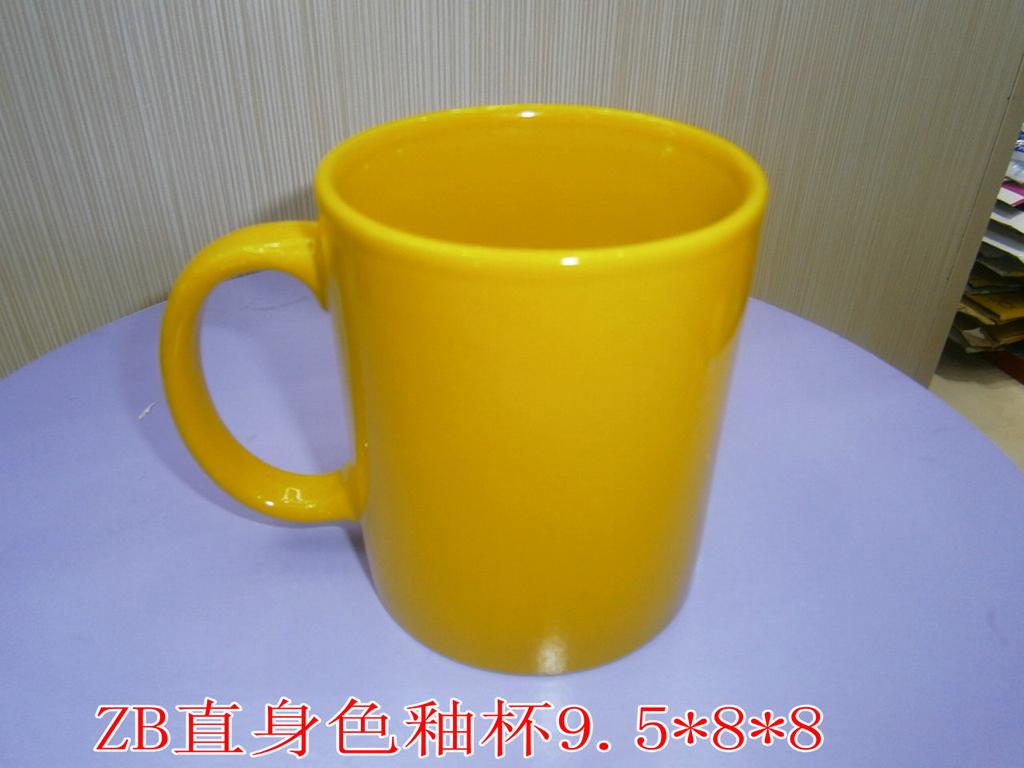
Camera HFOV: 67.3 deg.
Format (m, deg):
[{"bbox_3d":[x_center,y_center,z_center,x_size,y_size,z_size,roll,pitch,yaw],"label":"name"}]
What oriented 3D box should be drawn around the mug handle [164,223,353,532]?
[{"bbox_3d":[-0.052,0.001,0.161,0.037,0.072,0.013,-4,35,-6],"label":"mug handle"}]

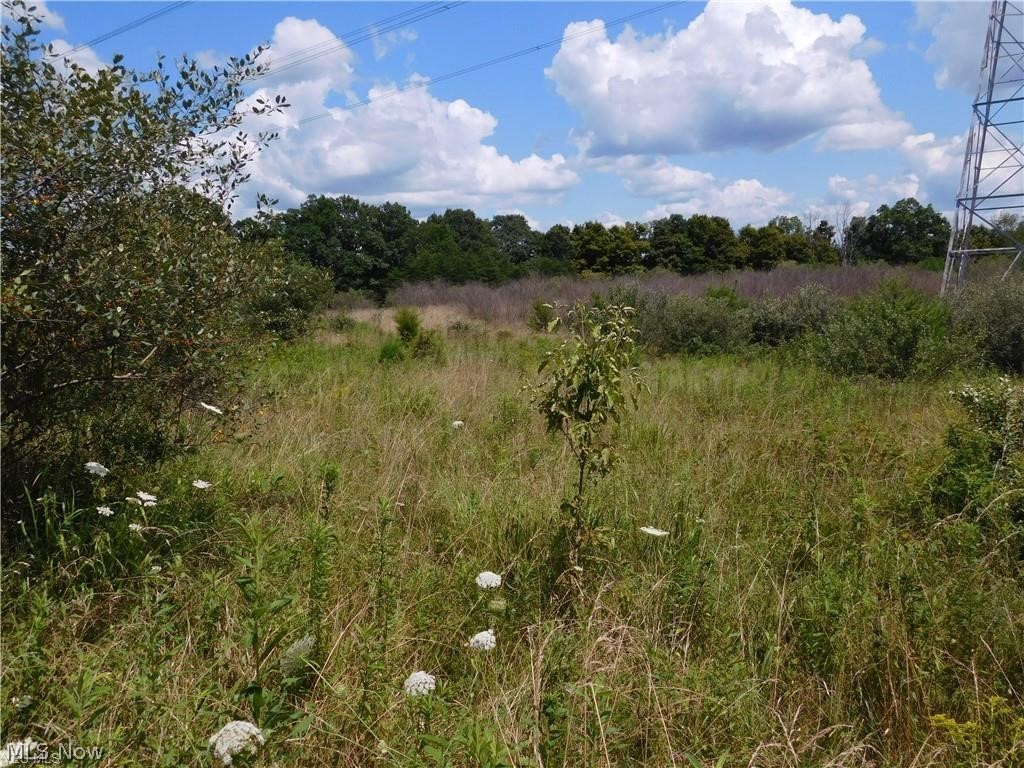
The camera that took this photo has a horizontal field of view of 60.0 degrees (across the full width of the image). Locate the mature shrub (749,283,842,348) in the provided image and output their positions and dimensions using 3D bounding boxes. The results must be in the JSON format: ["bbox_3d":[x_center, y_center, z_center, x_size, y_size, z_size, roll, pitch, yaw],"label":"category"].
[{"bbox_3d":[5.930,-1.407,18.500,1.918,1.450,1.822,0,7,0],"label":"mature shrub"}]

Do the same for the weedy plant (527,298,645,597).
[{"bbox_3d":[0.332,0.297,3.900,0.501,1.340,0.476,0,7,0],"label":"weedy plant"}]

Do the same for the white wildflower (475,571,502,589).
[{"bbox_3d":[-0.075,0.628,2.850,0.085,0.035,0.085,0,7,0],"label":"white wildflower"}]

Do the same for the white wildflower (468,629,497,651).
[{"bbox_3d":[-0.083,0.720,2.500,0.075,0.042,0.071,0,7,0],"label":"white wildflower"}]

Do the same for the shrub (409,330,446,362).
[{"bbox_3d":[-1.361,-0.588,14.300,0.612,0.570,0.582,0,7,0],"label":"shrub"}]

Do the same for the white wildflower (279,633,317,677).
[{"bbox_3d":[-0.553,0.701,2.300,0.093,0.090,0.075,0,7,0],"label":"white wildflower"}]

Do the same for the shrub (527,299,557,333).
[{"bbox_3d":[0.731,-1.686,22.000,0.744,0.900,0.744,0,7,0],"label":"shrub"}]

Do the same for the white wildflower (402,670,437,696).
[{"bbox_3d":[-0.229,0.742,2.200,0.080,0.043,0.076,0,7,0],"label":"white wildflower"}]

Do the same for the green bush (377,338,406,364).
[{"bbox_3d":[-2.240,-0.604,16.500,0.560,0.520,0.520,0,7,0],"label":"green bush"}]

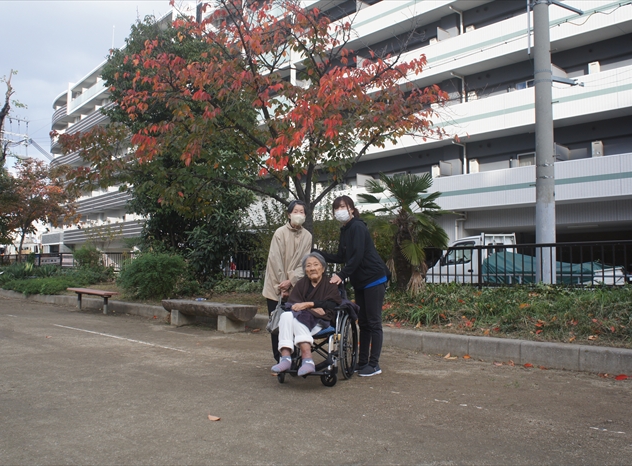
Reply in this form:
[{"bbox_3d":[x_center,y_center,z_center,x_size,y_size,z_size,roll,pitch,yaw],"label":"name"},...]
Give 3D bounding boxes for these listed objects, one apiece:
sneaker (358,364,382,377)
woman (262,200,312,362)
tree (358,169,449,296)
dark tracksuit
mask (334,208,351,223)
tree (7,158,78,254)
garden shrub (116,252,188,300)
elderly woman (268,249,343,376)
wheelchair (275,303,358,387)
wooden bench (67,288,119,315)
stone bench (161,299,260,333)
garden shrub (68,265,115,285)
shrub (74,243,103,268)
[{"bbox_3d":[0.488,1.215,5.137,0.245,0.098,0.092,3,-4,-37],"label":"sneaker"},{"bbox_3d":[-0.265,0.490,5.360,0.460,1.570,0.340,1,-4,-18],"label":"woman"},{"bbox_3d":[1.440,0.015,9.614,1.450,2.000,1.400,0,-3,6],"label":"tree"},{"bbox_3d":[0.335,0.509,5.260,0.600,1.330,0.520,3,-4,-41],"label":"dark tracksuit"},{"bbox_3d":[0.225,-0.149,4.950,0.135,0.110,0.075,-2,-4,25],"label":"mask"},{"bbox_3d":[-11.728,-0.879,25.000,2.950,4.600,2.900,0,-3,0],"label":"tree"},{"bbox_3d":[-3.450,0.834,12.273,1.450,1.000,1.300,-3,-4,44],"label":"garden shrub"},{"bbox_3d":[-0.090,0.655,4.921,0.520,1.000,0.780,-2,-4,25],"label":"elderly woman"},{"bbox_3d":[0.021,0.816,4.946,0.590,0.870,0.900,-1,-4,23],"label":"wheelchair"},{"bbox_3d":[-4.680,1.440,12.089,1.750,0.430,0.380,-3,-4,44],"label":"wooden bench"},{"bbox_3d":[-1.700,1.278,8.993,1.900,0.410,0.500,-3,-4,44],"label":"stone bench"},{"bbox_3d":[-6.550,1.191,17.060,1.350,0.580,1.000,-3,-4,44],"label":"garden shrub"},{"bbox_3d":[-7.643,0.820,19.500,1.000,0.950,0.950,0,-3,0],"label":"shrub"}]

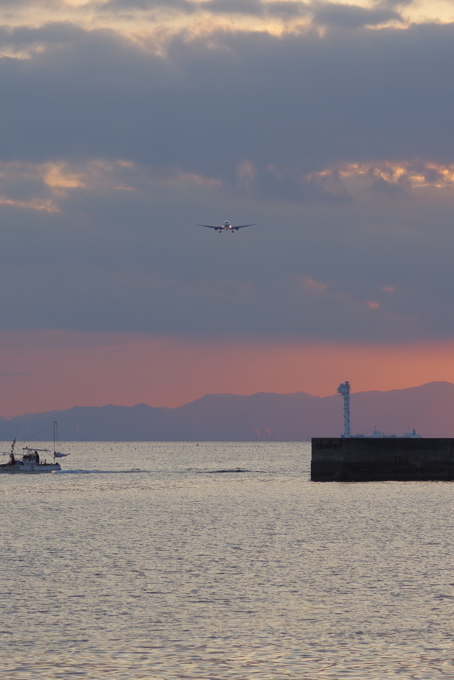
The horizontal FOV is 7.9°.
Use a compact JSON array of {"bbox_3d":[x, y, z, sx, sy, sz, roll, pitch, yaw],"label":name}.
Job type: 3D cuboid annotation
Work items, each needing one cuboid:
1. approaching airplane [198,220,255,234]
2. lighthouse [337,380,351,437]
[{"bbox_3d":[0.868,-92.048,2599.114,47.600,16.100,54.900,0,-5,2],"label":"approaching airplane"},{"bbox_3d":[48.555,29.092,1350.000,5.600,24.880,4.400,0,-2,0],"label":"lighthouse"}]

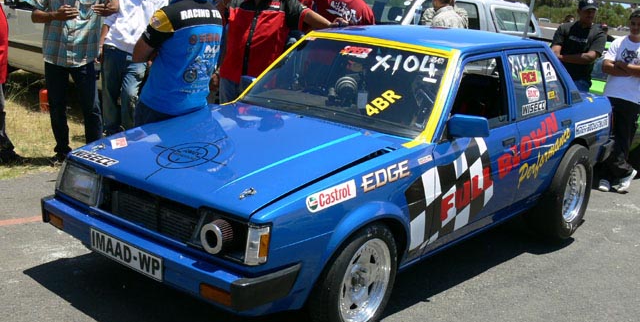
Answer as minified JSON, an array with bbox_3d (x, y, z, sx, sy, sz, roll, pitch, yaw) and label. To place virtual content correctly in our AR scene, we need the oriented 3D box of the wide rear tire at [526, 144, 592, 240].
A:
[{"bbox_3d":[1.699,0.207,5.221,0.240,0.640,0.640,16,16,37],"label":"wide rear tire"}]

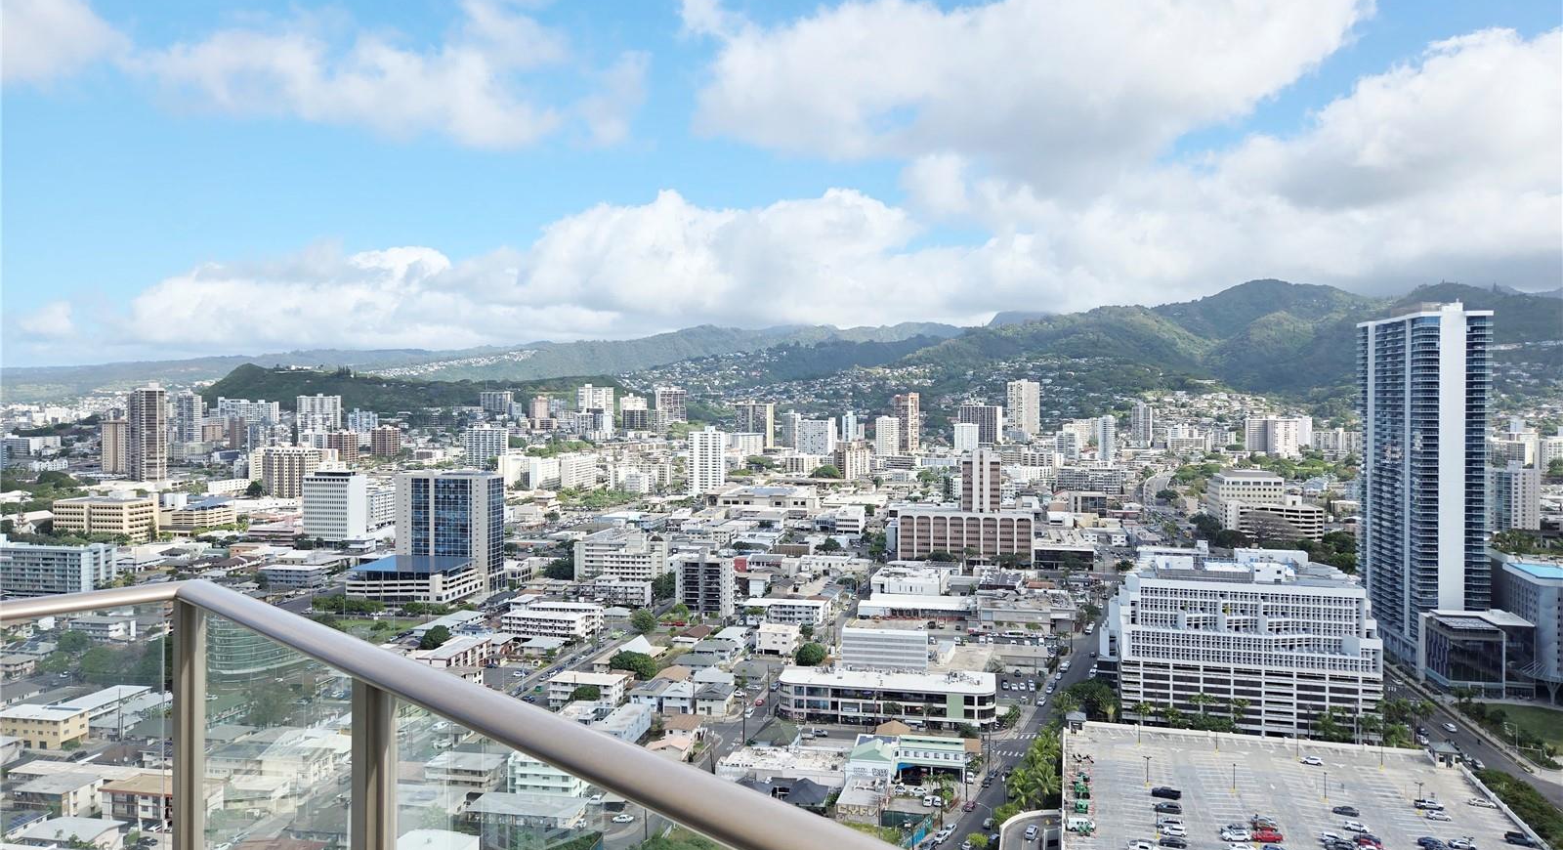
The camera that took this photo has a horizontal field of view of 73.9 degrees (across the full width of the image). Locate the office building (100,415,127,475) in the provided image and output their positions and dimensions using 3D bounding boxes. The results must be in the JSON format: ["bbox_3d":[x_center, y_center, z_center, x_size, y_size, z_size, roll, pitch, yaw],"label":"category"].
[{"bbox_3d":[-719.470,22.010,1120.000,22.710,60.660,20.440,-1,2,-30],"label":"office building"}]

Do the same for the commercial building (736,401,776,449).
[{"bbox_3d":[-34.820,0.410,1380.000,46.520,60.690,24.000,1,1,18],"label":"commercial building"}]

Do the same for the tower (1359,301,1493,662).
[{"bbox_3d":[232.650,21.380,377.340,22.500,127.000,55.000,0,1,10],"label":"tower"}]

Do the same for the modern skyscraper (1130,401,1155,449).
[{"bbox_3d":[496.190,1.800,1430.480,24.680,60.620,20.560,1,2,30],"label":"modern skyscraper"}]

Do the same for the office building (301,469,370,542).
[{"bbox_3d":[-288.180,52.650,670.500,33.000,46.500,18.000,0,1,11],"label":"office building"}]

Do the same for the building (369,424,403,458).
[{"bbox_3d":[-449.730,19.910,1180.850,21.300,34.860,24.490,1,2,20],"label":"building"}]

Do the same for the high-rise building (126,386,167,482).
[{"bbox_3d":[-611.550,10.100,1000.550,18.940,92.730,25.740,1,2,20],"label":"high-rise building"}]

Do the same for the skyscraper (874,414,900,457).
[{"bbox_3d":[132.730,17.720,1300.830,26.290,53.350,18.200,0,1,18],"label":"skyscraper"}]

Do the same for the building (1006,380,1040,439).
[{"bbox_3d":[344.460,-20.670,1479.940,33.830,83.070,32.780,-1,2,-35],"label":"building"}]

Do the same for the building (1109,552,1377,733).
[{"bbox_3d":[133.210,62.630,306.690,66.000,45.500,57.000,0,1,17],"label":"building"}]

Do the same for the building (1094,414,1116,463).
[{"bbox_3d":[388.860,15.790,1245.000,23.040,56.050,23.040,0,1,15],"label":"building"}]

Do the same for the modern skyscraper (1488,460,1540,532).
[{"bbox_3d":[427.920,42.800,608.400,14.500,44.500,23.000,0,1,-15],"label":"modern skyscraper"}]

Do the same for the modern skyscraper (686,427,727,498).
[{"bbox_3d":[-69.770,34.890,966.160,31.850,60.060,15.920,0,1,12],"label":"modern skyscraper"}]

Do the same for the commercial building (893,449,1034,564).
[{"bbox_3d":[104.630,47.040,600.000,77.330,62.840,34.000,0,1,10],"label":"commercial building"}]

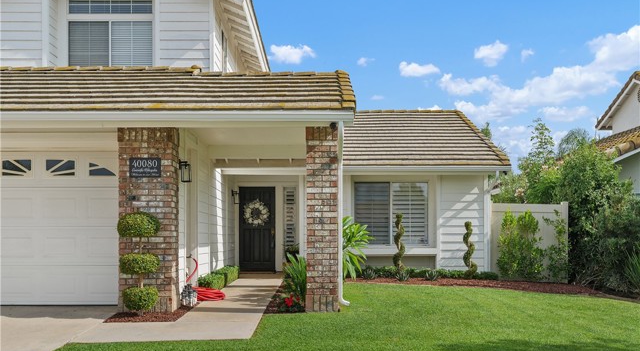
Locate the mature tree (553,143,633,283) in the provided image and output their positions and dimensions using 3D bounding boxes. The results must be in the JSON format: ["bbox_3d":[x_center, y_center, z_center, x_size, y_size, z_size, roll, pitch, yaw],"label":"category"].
[{"bbox_3d":[6.306,0.856,14.400,1.900,3.250,1.900,0,-3,0],"label":"mature tree"}]

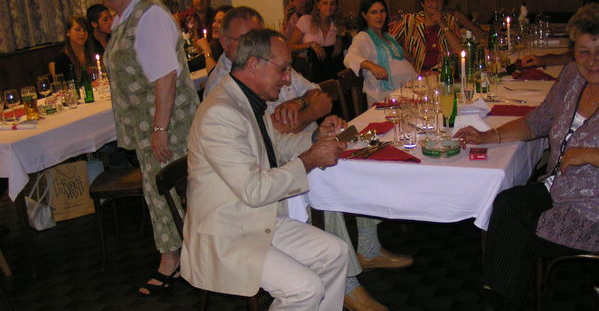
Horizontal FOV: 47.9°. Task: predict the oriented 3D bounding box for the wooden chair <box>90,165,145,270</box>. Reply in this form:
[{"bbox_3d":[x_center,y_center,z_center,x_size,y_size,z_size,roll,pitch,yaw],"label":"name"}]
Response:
[{"bbox_3d":[-0.858,0.172,3.723,0.480,0.820,0.430,1,16,22],"label":"wooden chair"}]

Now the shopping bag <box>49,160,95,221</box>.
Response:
[{"bbox_3d":[-1.552,0.224,4.537,0.270,0.375,0.120,-13,17,-24],"label":"shopping bag"}]

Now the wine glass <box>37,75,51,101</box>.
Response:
[{"bbox_3d":[-1.770,-0.458,4.683,0.086,0.190,0.086,-5,15,0],"label":"wine glass"}]

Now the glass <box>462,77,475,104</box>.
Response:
[{"bbox_3d":[0.803,-0.301,3.196,0.060,0.160,0.060,4,18,30],"label":"glass"}]

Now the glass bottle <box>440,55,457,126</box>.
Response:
[{"bbox_3d":[0.644,-0.274,2.899,0.067,0.300,0.067,4,18,30],"label":"glass bottle"}]

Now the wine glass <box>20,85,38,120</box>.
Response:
[{"bbox_3d":[-1.663,-0.328,4.160,0.088,0.194,0.088,-5,15,0],"label":"wine glass"}]

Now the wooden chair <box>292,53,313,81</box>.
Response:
[{"bbox_3d":[-0.132,-0.342,5.374,0.480,0.820,0.430,4,17,30],"label":"wooden chair"}]

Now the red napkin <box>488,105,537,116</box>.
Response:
[{"bbox_3d":[0.987,-0.210,3.081,0.220,0.012,0.200,4,18,30],"label":"red napkin"}]

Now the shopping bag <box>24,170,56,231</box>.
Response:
[{"bbox_3d":[-1.667,0.268,4.376,0.180,0.390,0.120,-18,20,-38],"label":"shopping bag"}]

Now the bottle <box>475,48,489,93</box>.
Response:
[{"bbox_3d":[0.999,-0.468,3.694,0.067,0.240,0.067,-5,15,0],"label":"bottle"}]

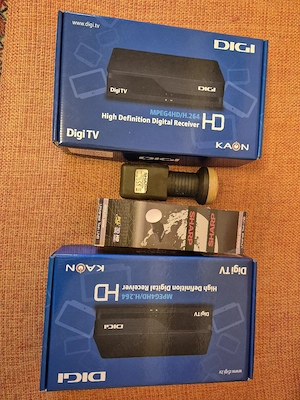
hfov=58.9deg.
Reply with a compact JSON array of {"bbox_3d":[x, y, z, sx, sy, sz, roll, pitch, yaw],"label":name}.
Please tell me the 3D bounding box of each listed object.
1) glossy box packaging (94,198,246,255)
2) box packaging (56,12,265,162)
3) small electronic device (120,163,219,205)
[{"bbox_3d":[0.031,0.041,0.421,0.224,0.066,0.066,5,89,-8],"label":"glossy box packaging"},{"bbox_3d":[0.019,-0.160,0.417,0.304,0.070,0.180,3,90,-8],"label":"box packaging"},{"bbox_3d":[0.030,-0.024,0.423,0.154,0.062,0.063,2,90,-8],"label":"small electronic device"}]

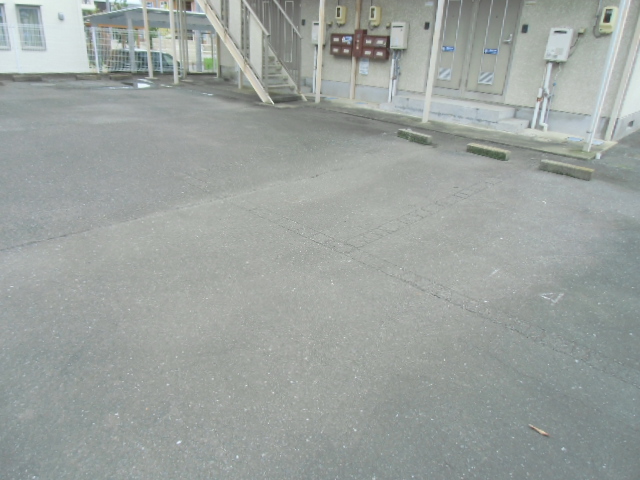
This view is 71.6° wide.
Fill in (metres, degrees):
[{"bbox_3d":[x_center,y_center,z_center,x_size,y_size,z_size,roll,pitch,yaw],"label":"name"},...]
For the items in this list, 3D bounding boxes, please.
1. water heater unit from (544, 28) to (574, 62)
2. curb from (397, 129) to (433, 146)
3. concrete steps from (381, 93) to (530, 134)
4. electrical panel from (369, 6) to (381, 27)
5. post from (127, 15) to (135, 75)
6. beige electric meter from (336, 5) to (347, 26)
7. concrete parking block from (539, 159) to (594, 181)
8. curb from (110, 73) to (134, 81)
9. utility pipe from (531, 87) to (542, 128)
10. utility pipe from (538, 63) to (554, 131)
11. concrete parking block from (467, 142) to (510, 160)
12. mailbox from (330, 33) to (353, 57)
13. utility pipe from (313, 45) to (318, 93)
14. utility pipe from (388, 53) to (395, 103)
[{"bbox_3d":[4.328,-3.509,7.977,0.355,0.520,0.165,22,30,36],"label":"water heater unit"},{"bbox_3d":[1.517,-1.638,7.079,0.125,0.120,0.590,-16,31,-38],"label":"curb"},{"bbox_3d":[2.607,-2.484,8.553,2.720,0.330,1.120,23,31,37],"label":"concrete steps"},{"bbox_3d":[1.278,-5.162,10.261,0.175,0.380,0.165,22,30,36],"label":"electrical panel"},{"bbox_3d":[-7.172,-7.407,16.839,0.160,2.100,0.160,23,31,37],"label":"post"},{"bbox_3d":[0.518,-5.490,10.853,0.175,0.370,0.165,22,30,36],"label":"beige electric meter"},{"bbox_3d":[2.904,-0.822,5.223,0.570,0.100,0.150,23,31,37],"label":"concrete parking block"},{"bbox_3d":[-5.900,-4.798,13.136,0.130,0.120,0.610,22,30,36],"label":"curb"},{"bbox_3d":[3.920,-2.384,8.025,0.065,0.730,0.065,23,31,37],"label":"utility pipe"},{"bbox_3d":[4.021,-2.540,7.864,0.110,1.130,0.090,23,31,37],"label":"utility pipe"},{"bbox_3d":[2.423,-1.265,6.369,0.125,0.120,0.590,-19,32,-41],"label":"concrete parking block"},{"bbox_3d":[0.539,-4.632,10.510,0.570,0.470,0.160,23,31,37],"label":"mailbox"},{"bbox_3d":[-0.105,-4.334,11.294,0.080,1.160,0.080,23,31,37],"label":"utility pipe"},{"bbox_3d":[1.692,-3.799,10.428,0.060,1.060,0.060,22,30,36],"label":"utility pipe"}]

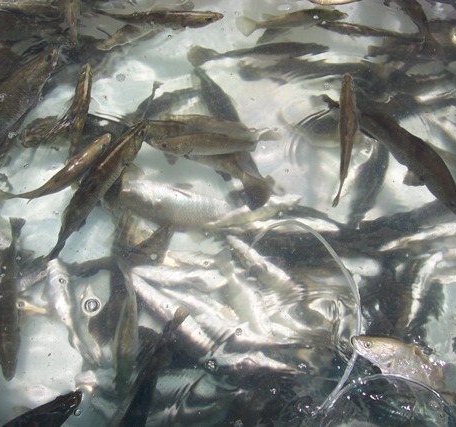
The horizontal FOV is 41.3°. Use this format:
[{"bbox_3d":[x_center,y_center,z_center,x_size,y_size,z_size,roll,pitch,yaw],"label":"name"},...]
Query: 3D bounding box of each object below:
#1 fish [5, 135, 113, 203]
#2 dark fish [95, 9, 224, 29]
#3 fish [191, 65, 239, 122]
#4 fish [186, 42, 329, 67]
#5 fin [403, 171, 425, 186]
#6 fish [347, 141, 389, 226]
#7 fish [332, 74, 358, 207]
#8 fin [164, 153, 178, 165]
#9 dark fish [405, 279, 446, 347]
[{"bbox_3d":[-0.300,-0.084,1.073,0.216,0.060,0.034,-33,67,-16],"label":"fish"},{"bbox_3d":[-0.141,-0.411,1.253,0.268,0.062,0.034,2,62,1],"label":"dark fish"},{"bbox_3d":[-0.018,-0.193,1.227,0.046,0.060,0.295,-19,64,-10],"label":"fish"},{"bbox_3d":[0.067,-0.349,1.309,0.304,0.060,0.035,-3,64,-1],"label":"fish"},{"bbox_3d":[0.346,-0.066,1.127,0.047,0.012,0.030,-28,67,-13],"label":"fin"},{"bbox_3d":[0.268,-0.061,1.180,0.042,0.060,0.246,20,64,10],"label":"fish"},{"bbox_3d":[0.215,-0.145,1.143,0.034,0.055,0.294,8,64,4],"label":"fish"},{"bbox_3d":[-0.105,-0.102,1.122,0.022,0.012,0.026,-16,63,-8],"label":"fin"},{"bbox_3d":[0.344,0.173,1.055,0.042,0.060,0.170,28,67,13],"label":"dark fish"}]

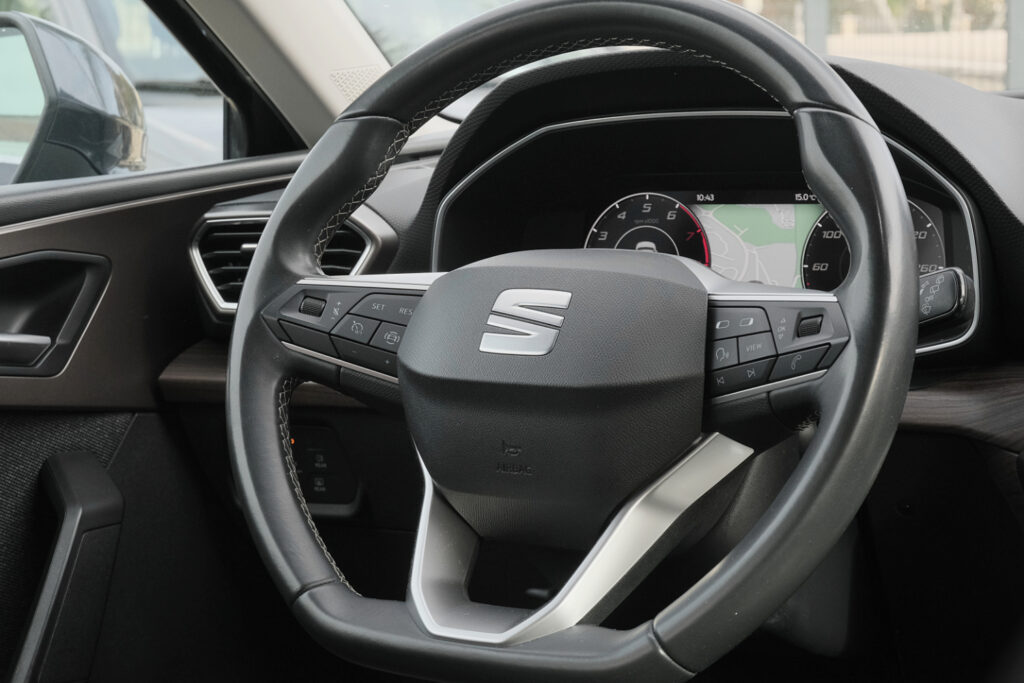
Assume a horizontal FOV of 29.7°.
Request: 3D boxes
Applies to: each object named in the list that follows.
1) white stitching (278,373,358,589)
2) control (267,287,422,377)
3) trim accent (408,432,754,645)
[{"bbox_3d":[-0.098,0.074,0.985,0.028,0.133,0.014,-31,-30,14],"label":"white stitching"},{"bbox_3d":[-0.085,-0.004,1.008,0.088,0.045,0.026,6,-16,18],"label":"control"},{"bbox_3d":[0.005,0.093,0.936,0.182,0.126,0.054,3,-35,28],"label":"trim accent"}]

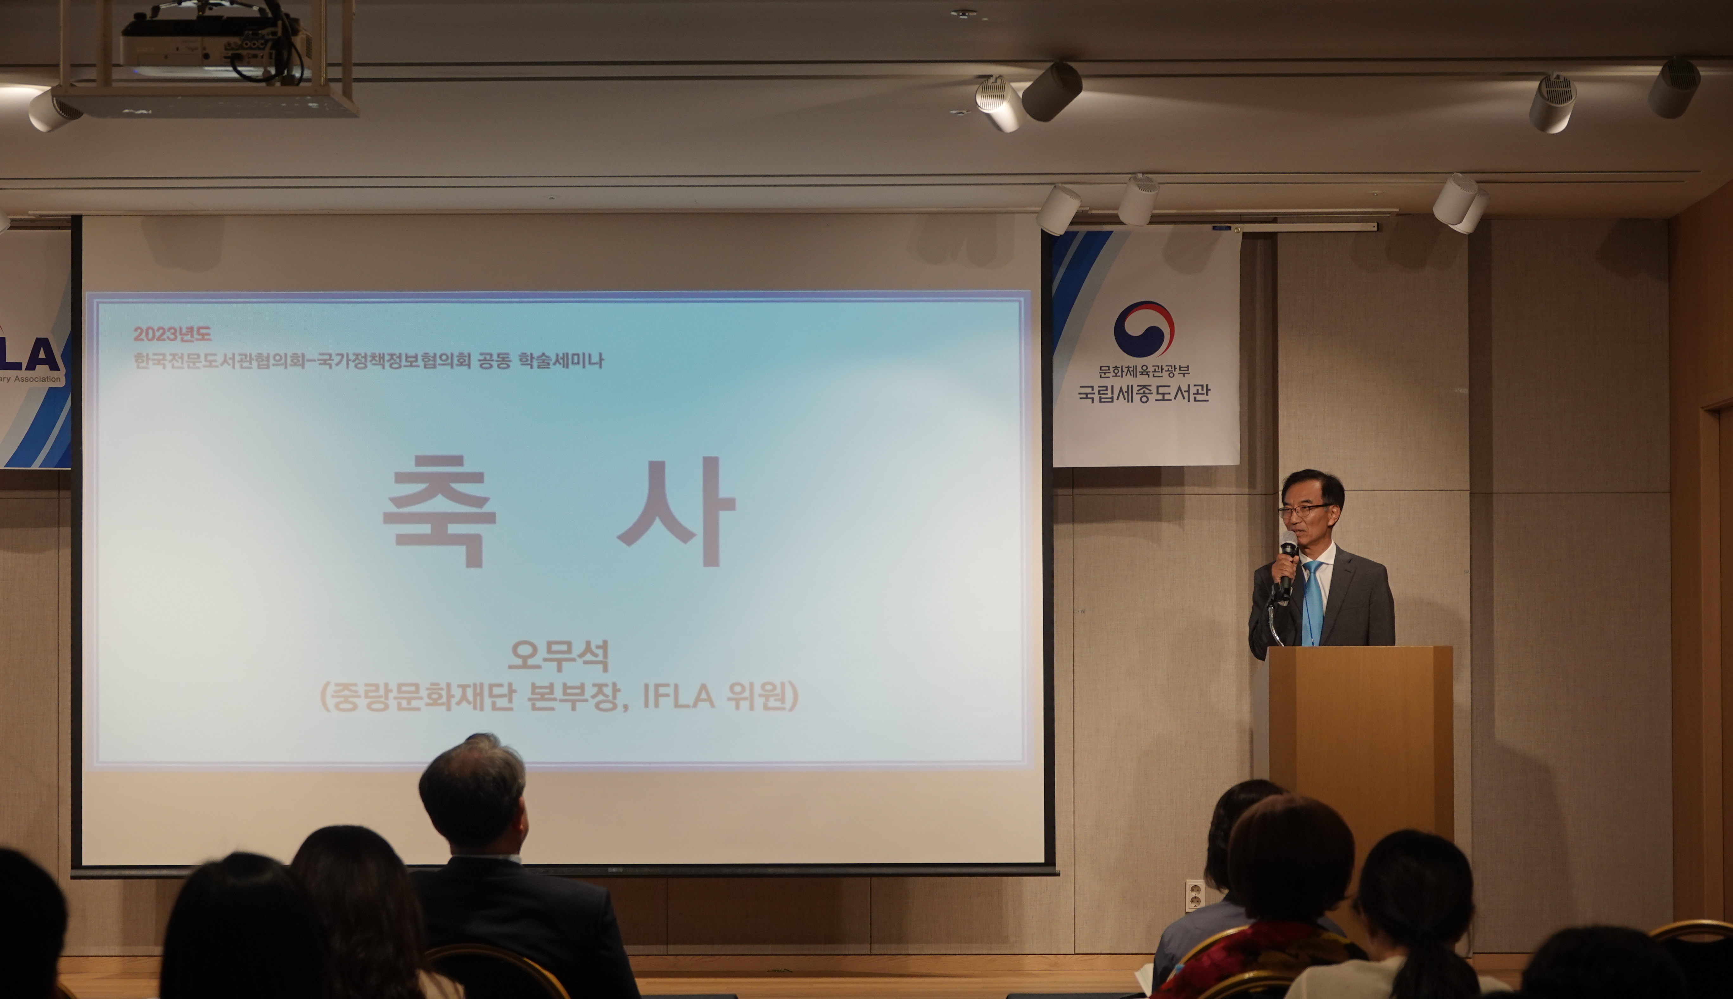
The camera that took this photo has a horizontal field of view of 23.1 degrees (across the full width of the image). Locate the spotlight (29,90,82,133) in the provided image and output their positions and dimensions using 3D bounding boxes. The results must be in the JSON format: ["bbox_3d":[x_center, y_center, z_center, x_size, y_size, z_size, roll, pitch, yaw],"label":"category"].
[{"bbox_3d":[-2.119,-1.020,11.079,0.122,0.100,0.100,-20,-14,41],"label":"spotlight"}]

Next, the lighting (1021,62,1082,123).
[{"bbox_3d":[0.503,-1.099,11.437,0.110,0.110,0.140,2,-35,-44],"label":"lighting"}]

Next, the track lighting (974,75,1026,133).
[{"bbox_3d":[0.347,-1.027,11.049,0.100,0.100,0.122,-1,-27,26],"label":"track lighting"}]

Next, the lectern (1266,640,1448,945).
[{"bbox_3d":[1.506,1.044,13.034,0.558,1.186,0.530,0,-2,1],"label":"lectern"}]

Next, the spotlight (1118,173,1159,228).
[{"bbox_3d":[0.908,-0.992,14.106,0.110,0.140,0.110,1,36,-22],"label":"spotlight"}]

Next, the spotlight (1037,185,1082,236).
[{"bbox_3d":[0.656,-0.983,14.401,0.110,0.140,0.110,2,31,-49],"label":"spotlight"}]

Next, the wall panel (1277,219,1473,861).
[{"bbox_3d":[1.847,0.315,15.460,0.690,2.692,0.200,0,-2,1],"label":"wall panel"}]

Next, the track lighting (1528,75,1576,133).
[{"bbox_3d":[1.792,-1.028,11.040,0.100,0.100,0.122,0,-32,-5],"label":"track lighting"}]

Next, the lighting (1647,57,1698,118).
[{"bbox_3d":[2.183,-1.109,11.441,0.110,0.110,0.140,0,-30,-7],"label":"lighting"}]

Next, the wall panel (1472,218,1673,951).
[{"bbox_3d":[2.497,0.302,15.033,0.708,2.600,0.050,0,-2,1],"label":"wall panel"}]

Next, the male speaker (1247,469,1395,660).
[{"bbox_3d":[1.456,0.781,13.518,0.490,1.754,0.340,-1,-2,18],"label":"male speaker"}]

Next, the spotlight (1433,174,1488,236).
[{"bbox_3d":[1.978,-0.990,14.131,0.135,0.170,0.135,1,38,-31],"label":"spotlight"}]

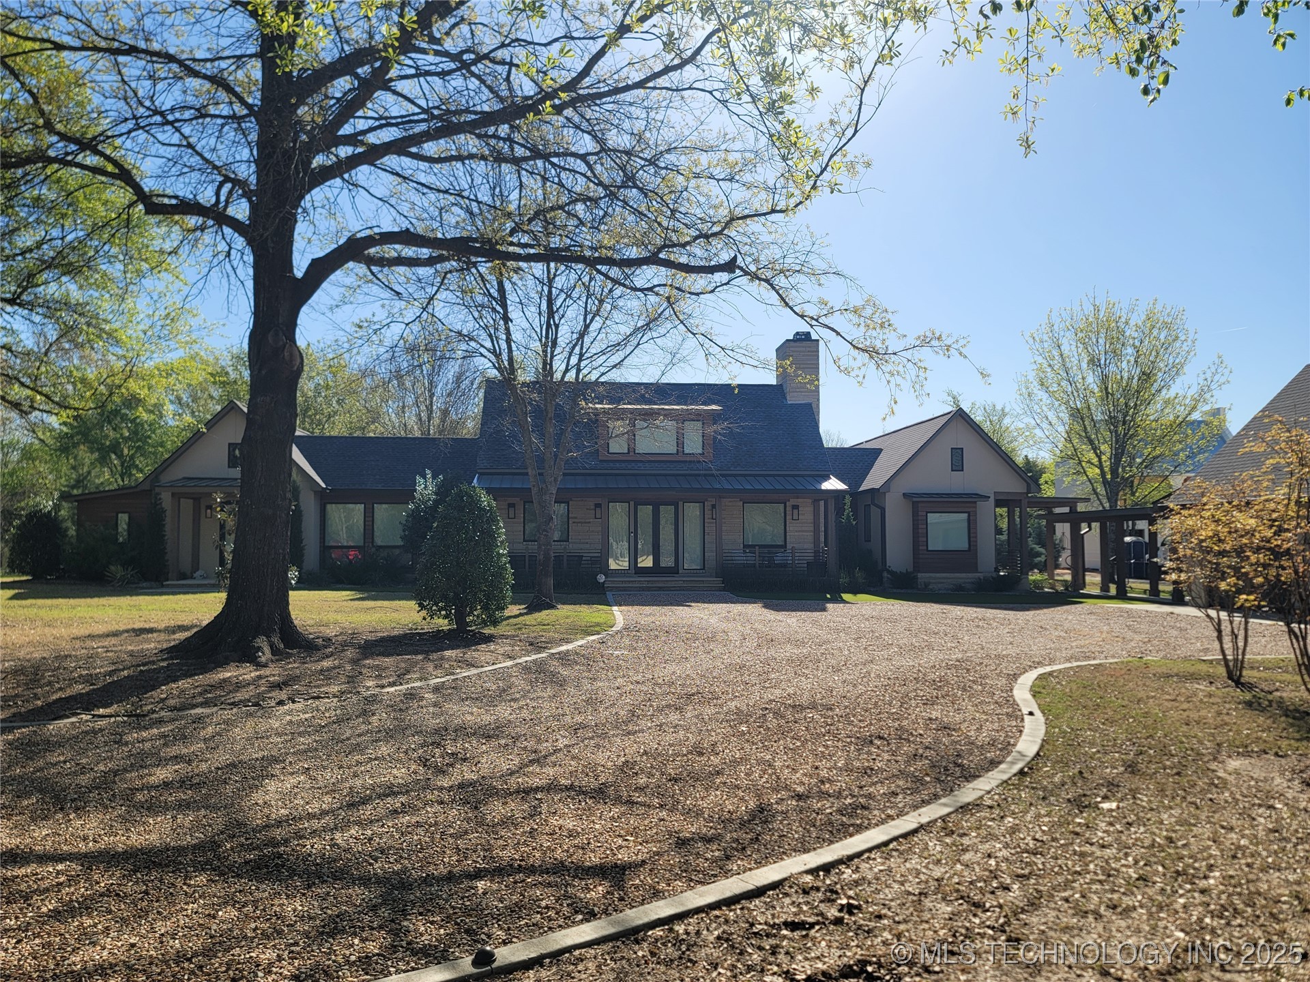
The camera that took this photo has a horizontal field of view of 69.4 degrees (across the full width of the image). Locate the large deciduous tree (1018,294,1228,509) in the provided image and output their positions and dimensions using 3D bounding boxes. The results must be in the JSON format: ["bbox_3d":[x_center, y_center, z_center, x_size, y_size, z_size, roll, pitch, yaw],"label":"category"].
[{"bbox_3d":[20.192,-2.353,41.206,8.060,12.650,7.650,-2,-4,26],"label":"large deciduous tree"}]

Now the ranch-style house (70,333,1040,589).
[{"bbox_3d":[-2.959,-1.263,34.716,29.250,9.350,13.600,0,-3,-6],"label":"ranch-style house"}]

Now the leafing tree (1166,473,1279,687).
[{"bbox_3d":[5.968,0.919,9.962,1.070,2.210,1.120,-2,-4,31],"label":"leafing tree"}]

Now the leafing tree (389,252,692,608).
[{"bbox_3d":[-2.711,-1.575,23.059,7.180,8.640,6.820,0,-3,-7],"label":"leafing tree"}]

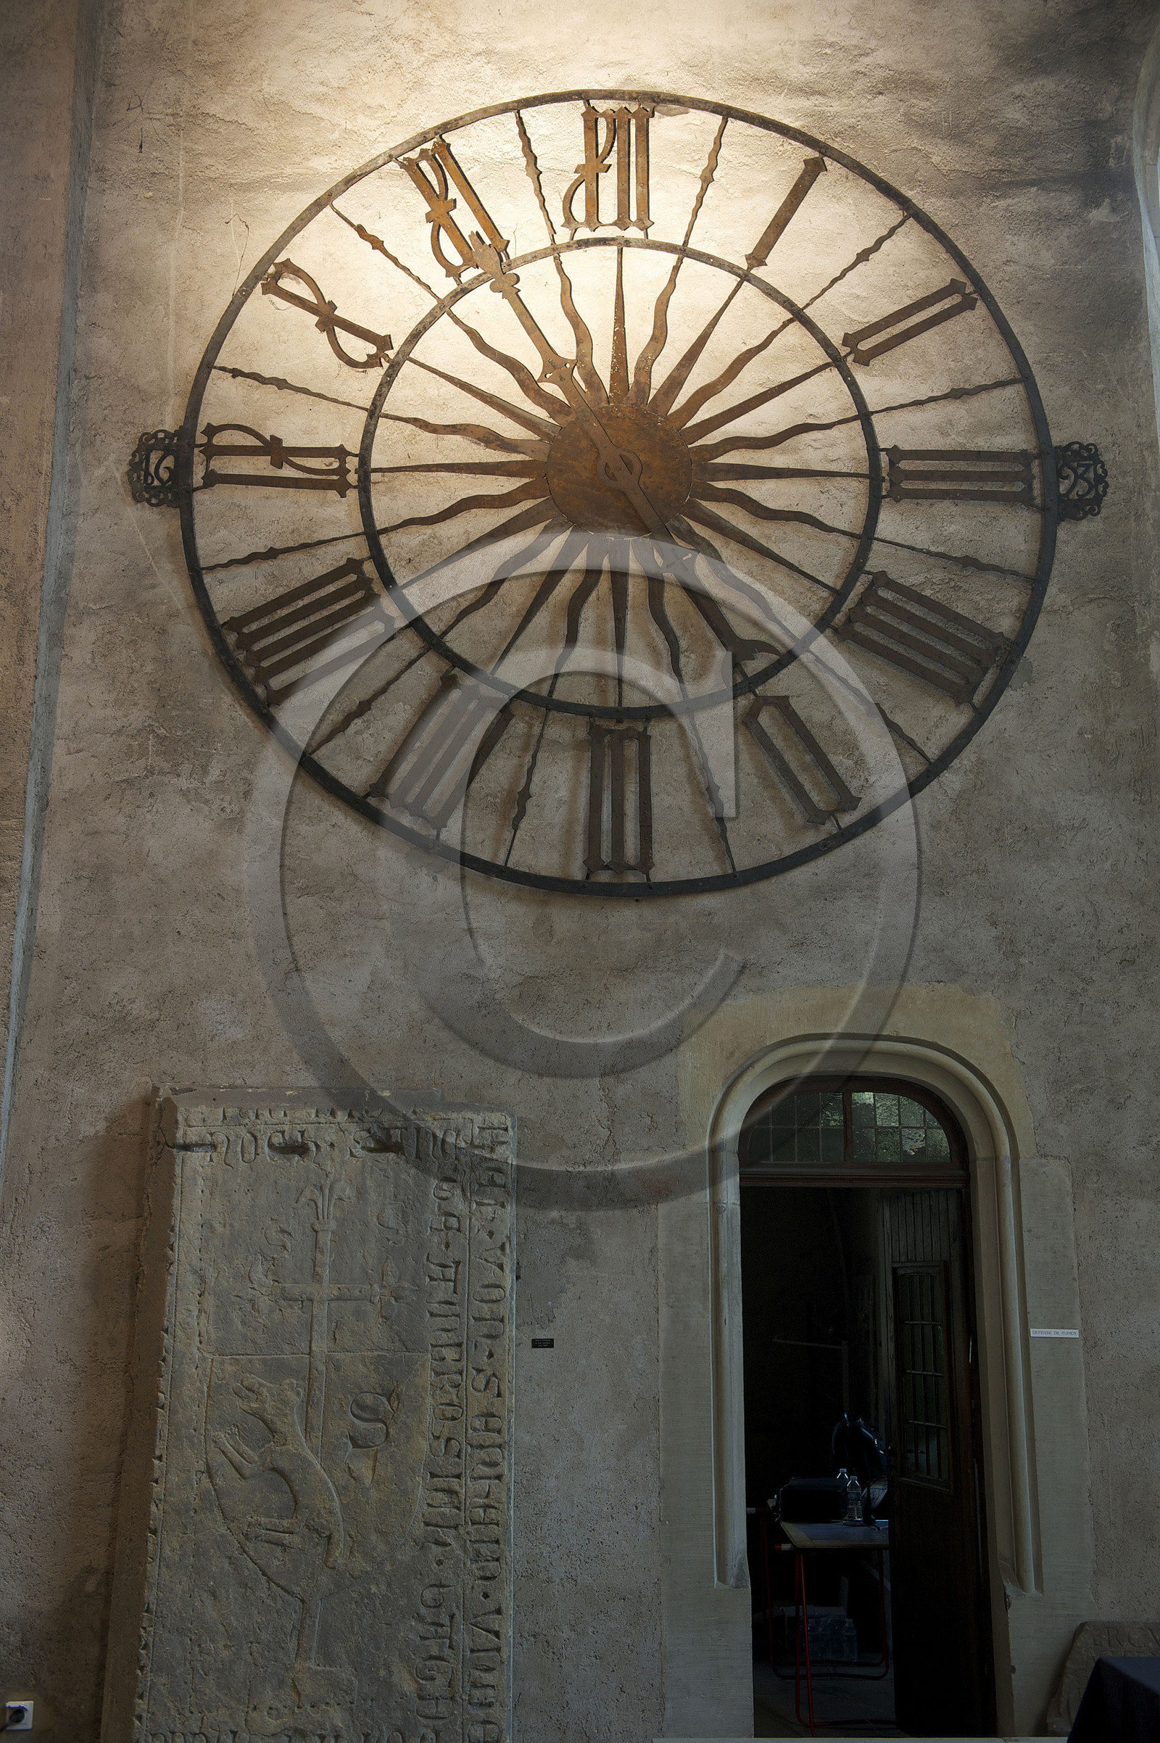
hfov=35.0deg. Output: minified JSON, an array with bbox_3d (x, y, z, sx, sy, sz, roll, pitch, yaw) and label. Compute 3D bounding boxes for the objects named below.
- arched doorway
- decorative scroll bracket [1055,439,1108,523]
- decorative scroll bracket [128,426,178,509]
[{"bbox_3d":[1.041,1.904,6.766,0.890,2.304,0.300,0,-14,-1],"label":"arched doorway"},{"bbox_3d":[2.023,-1.577,7.415,0.220,0.343,0.040,0,-14,0],"label":"decorative scroll bracket"},{"bbox_3d":[-1.716,-1.627,7.405,0.214,0.337,0.040,0,-14,0],"label":"decorative scroll bracket"}]

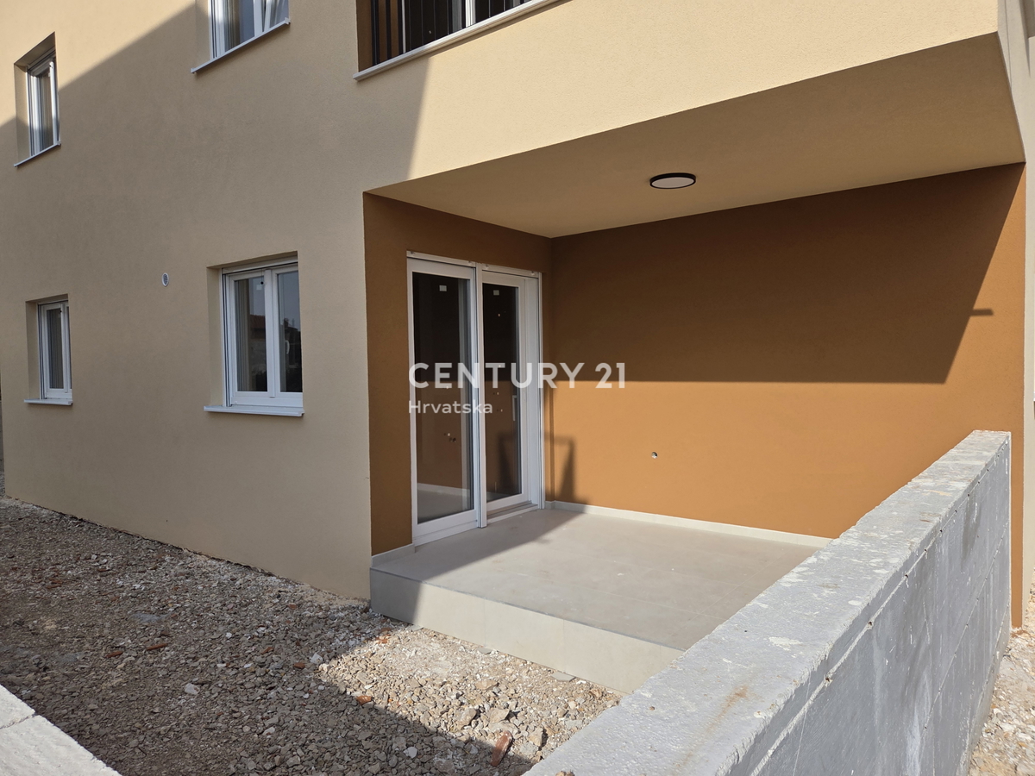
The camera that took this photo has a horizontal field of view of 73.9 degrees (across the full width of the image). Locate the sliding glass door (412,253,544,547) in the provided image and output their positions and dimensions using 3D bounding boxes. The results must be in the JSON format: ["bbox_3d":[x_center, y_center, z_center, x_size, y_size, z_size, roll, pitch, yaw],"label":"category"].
[{"bbox_3d":[-0.330,0.069,5.991,0.120,2.273,1.759,1,2,38],"label":"sliding glass door"}]

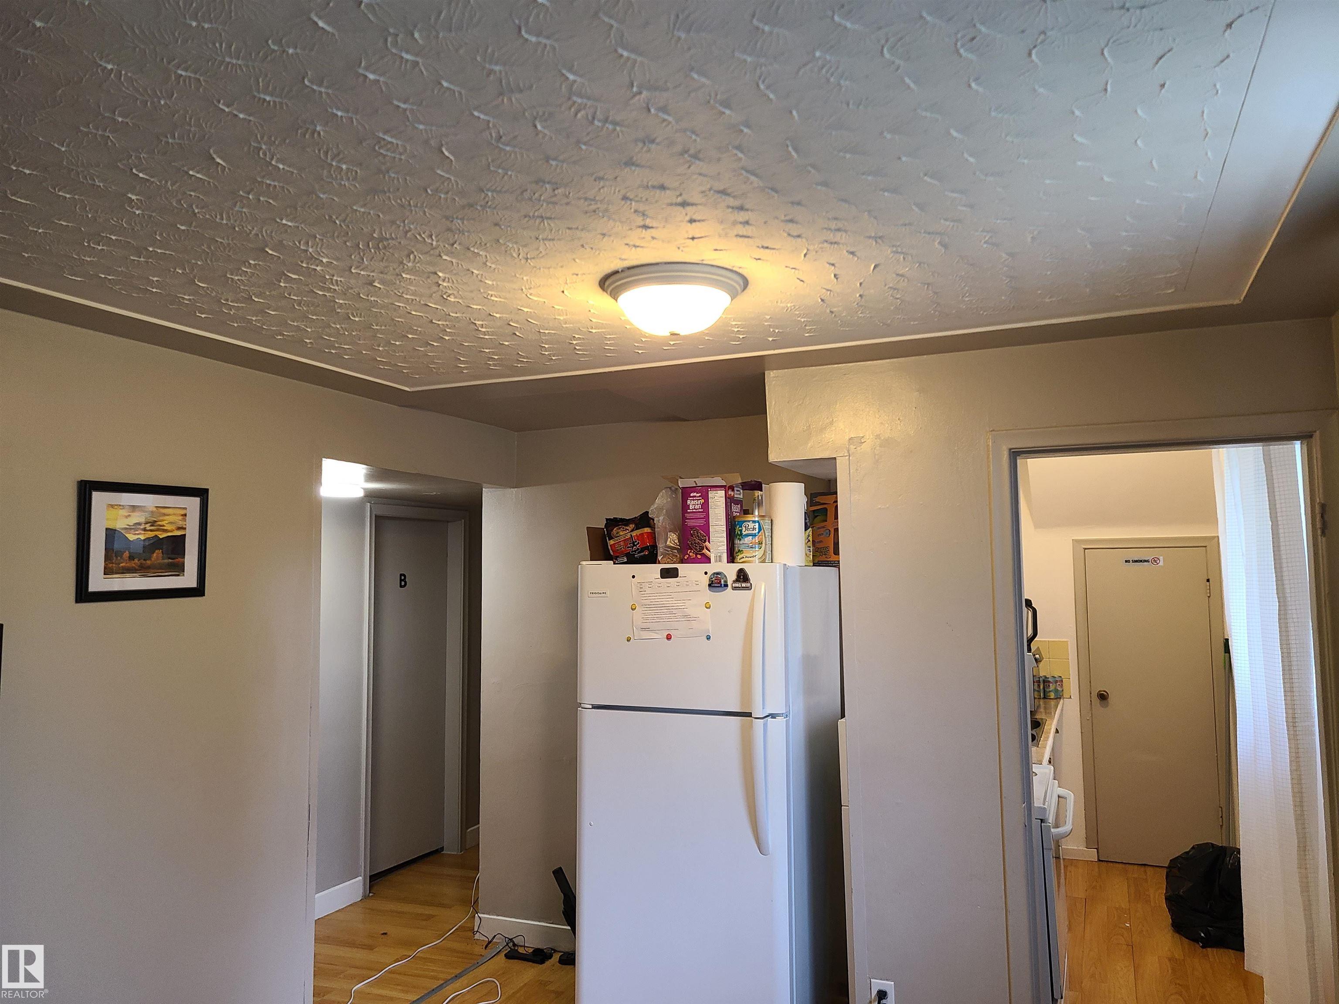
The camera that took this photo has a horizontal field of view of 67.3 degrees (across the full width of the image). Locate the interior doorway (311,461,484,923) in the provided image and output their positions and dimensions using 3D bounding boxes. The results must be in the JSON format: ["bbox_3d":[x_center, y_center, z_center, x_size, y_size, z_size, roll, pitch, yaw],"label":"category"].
[{"bbox_3d":[-1.048,0.916,3.990,0.150,2.060,1.140,-3,-5,23],"label":"interior doorway"}]

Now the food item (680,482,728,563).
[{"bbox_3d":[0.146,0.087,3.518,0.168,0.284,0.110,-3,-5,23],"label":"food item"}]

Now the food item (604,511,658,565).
[{"bbox_3d":[-0.136,0.138,3.592,0.190,0.200,0.090,-3,-5,23],"label":"food item"}]

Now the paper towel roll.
[{"bbox_3d":[0.406,0.082,3.484,0.128,0.282,0.128,-3,-5,23],"label":"paper towel roll"}]

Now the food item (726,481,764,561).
[{"bbox_3d":[0.267,0.086,3.565,0.130,0.290,0.100,-3,-5,23],"label":"food item"}]

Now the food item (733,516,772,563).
[{"bbox_3d":[0.286,0.133,3.433,0.128,0.176,0.128,-1,-5,0],"label":"food item"}]

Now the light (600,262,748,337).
[{"bbox_3d":[0.012,-0.470,2.449,0.363,0.130,0.363,-1,-5,0],"label":"light"}]

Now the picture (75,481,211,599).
[{"bbox_3d":[-1.478,0.114,2.840,0.025,0.322,0.416,-3,-5,23],"label":"picture"}]

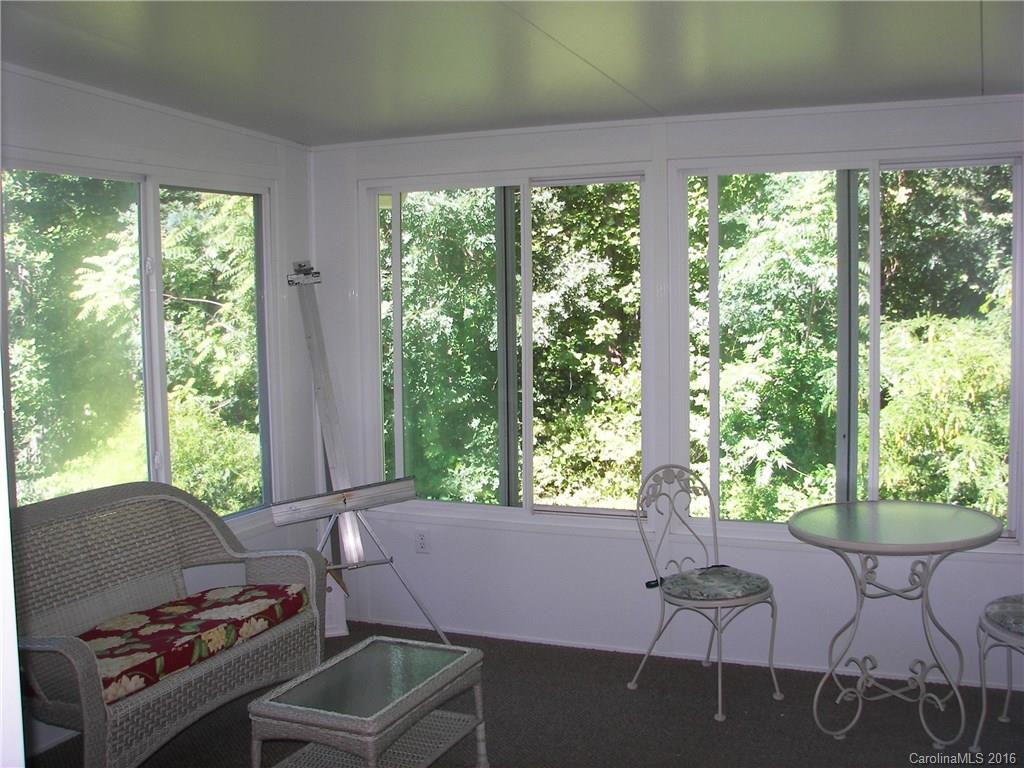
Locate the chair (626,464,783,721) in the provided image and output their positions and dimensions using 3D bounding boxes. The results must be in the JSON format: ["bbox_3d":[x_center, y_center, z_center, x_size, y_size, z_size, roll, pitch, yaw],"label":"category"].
[{"bbox_3d":[0.765,0.770,4.124,0.450,0.880,0.500,-4,5,-35],"label":"chair"}]

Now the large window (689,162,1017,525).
[{"bbox_3d":[1.317,-0.141,4.217,1.250,1.430,0.100,1,5,23],"label":"large window"}]

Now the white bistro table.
[{"bbox_3d":[1.340,0.844,3.770,0.750,0.730,0.750,1,5,23],"label":"white bistro table"}]

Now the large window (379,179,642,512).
[{"bbox_3d":[-0.036,-0.175,4.793,1.370,1.490,0.100,1,5,23],"label":"large window"}]

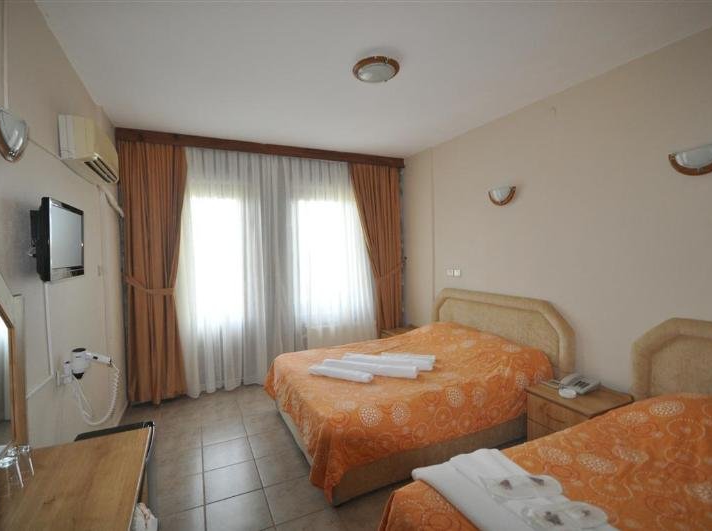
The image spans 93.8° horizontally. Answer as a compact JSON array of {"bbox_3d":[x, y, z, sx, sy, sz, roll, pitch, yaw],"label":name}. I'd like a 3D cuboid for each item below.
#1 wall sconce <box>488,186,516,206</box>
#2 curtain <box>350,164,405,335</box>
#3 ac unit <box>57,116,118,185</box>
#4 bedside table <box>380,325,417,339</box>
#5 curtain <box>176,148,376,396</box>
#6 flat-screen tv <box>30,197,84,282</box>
[{"bbox_3d":[1.389,-0.657,3.196,0.110,0.165,0.310,-2,3,-26],"label":"wall sconce"},{"bbox_3d":[0.300,-0.006,4.428,0.790,2.600,0.150,-2,3,-26],"label":"curtain"},{"bbox_3d":[-1.774,-0.744,2.262,0.170,0.260,0.720,-2,3,-26],"label":"ac unit"},{"bbox_3d":[0.661,1.078,4.354,0.510,0.447,0.470,-2,3,-26],"label":"bedside table"},{"bbox_3d":[-0.784,0.036,3.914,2.360,2.600,0.120,-2,3,-26],"label":"curtain"},{"bbox_3d":[-1.423,-0.113,1.602,0.085,0.350,0.480,-2,3,-26],"label":"flat-screen tv"}]

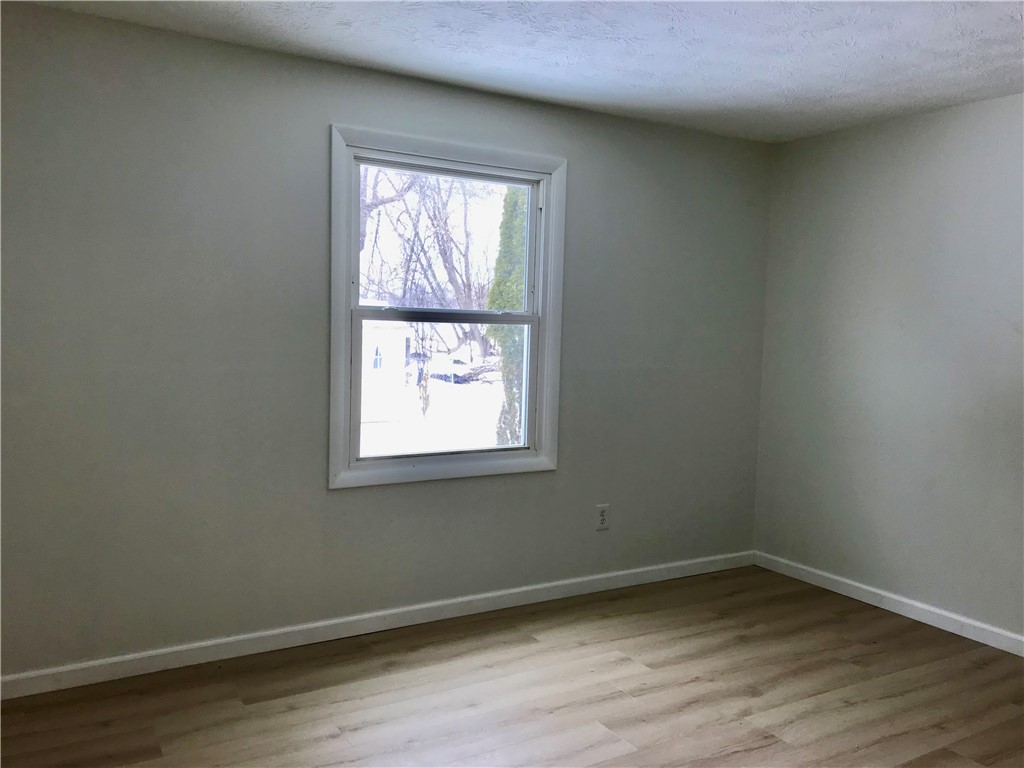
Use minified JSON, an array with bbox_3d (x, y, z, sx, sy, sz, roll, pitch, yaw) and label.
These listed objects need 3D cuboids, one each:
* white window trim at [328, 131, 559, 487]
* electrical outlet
[{"bbox_3d":[-0.266,-0.306,3.628,1.110,1.452,0.110,-1,5,-31],"label":"white window trim"},{"bbox_3d":[0.452,0.661,4.088,0.077,0.123,0.010,-1,5,-31],"label":"electrical outlet"}]

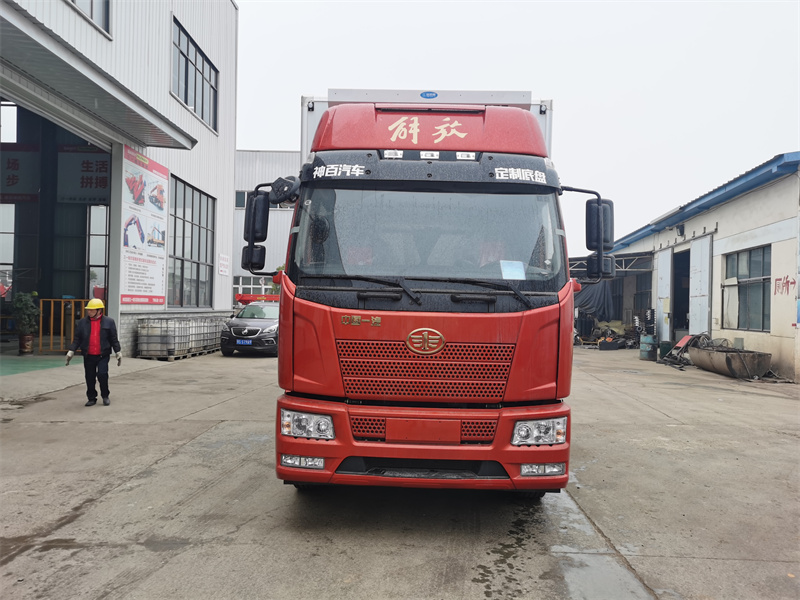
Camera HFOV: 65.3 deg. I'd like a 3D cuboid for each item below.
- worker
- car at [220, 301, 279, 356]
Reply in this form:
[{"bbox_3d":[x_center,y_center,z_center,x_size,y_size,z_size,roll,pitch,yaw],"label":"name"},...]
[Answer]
[{"bbox_3d":[-4.860,0.825,9.940,0.760,1.690,0.420,1,-1,-10],"label":"worker"},{"bbox_3d":[-4.340,0.900,20.150,1.840,1.690,4.660,1,-1,3],"label":"car"}]

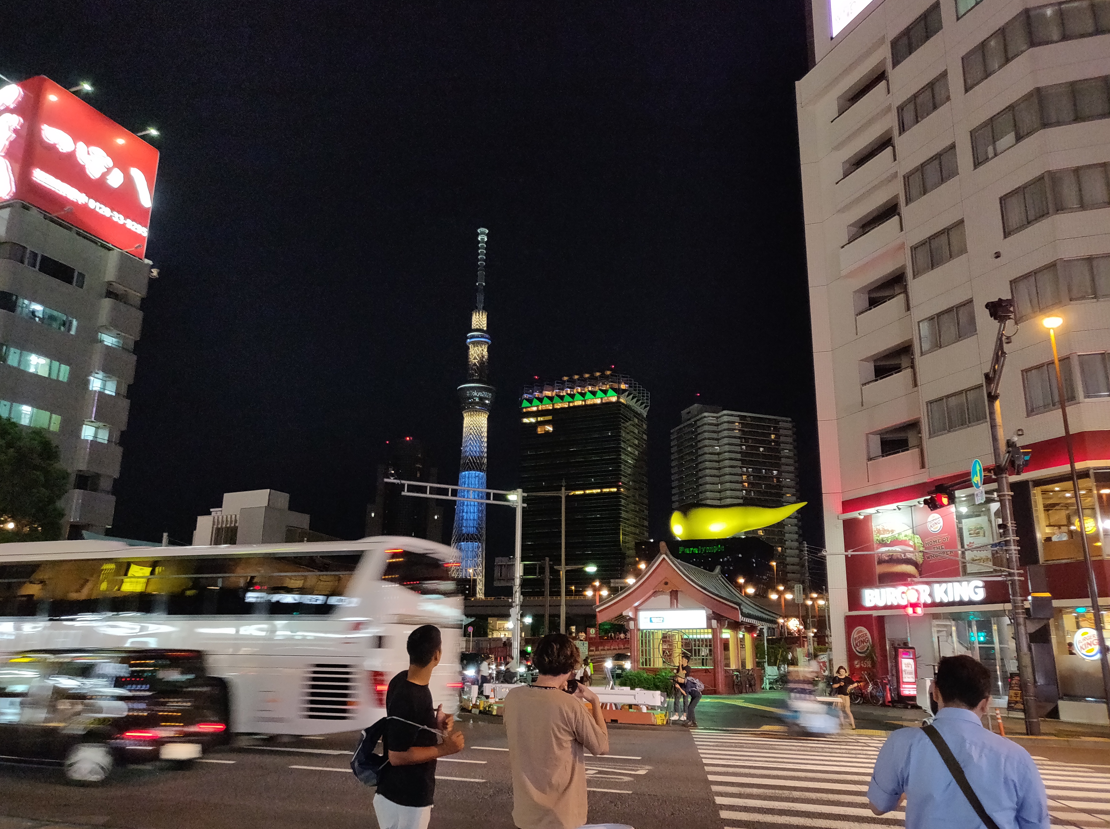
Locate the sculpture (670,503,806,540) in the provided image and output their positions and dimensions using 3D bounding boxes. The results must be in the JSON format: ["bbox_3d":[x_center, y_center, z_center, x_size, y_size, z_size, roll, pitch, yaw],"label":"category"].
[{"bbox_3d":[59.454,35.187,261.572,44.000,11.500,10.000,-3,-16,13],"label":"sculpture"}]

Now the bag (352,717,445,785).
[{"bbox_3d":[-0.815,1.725,4.137,0.400,0.350,0.280,9,-17,-26],"label":"bag"}]

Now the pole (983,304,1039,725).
[{"bbox_3d":[11.081,2.132,19.524,0.550,10.500,0.550,-8,-18,29],"label":"pole"}]

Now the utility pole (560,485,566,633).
[{"bbox_3d":[0.424,8.485,41.230,0.240,9.900,0.240,1,-16,0],"label":"utility pole"}]

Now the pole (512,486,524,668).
[{"bbox_3d":[-1.813,8.449,40.680,0.400,9.400,0.400,1,-16,0],"label":"pole"}]

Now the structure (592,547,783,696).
[{"bbox_3d":[5.750,8.620,33.336,6.000,5.400,6.800,-7,-17,26],"label":"structure"}]

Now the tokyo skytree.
[{"bbox_3d":[-116.810,4.185,1201.161,64.000,634.000,62.000,3,-16,-6],"label":"tokyo skytree"}]

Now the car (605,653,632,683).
[{"bbox_3d":[3.718,14.612,46.648,1.720,1.500,4.500,0,-16,4],"label":"car"}]

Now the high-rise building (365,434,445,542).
[{"bbox_3d":[-64.713,52.782,342.179,31.500,82.000,28.000,5,-16,-13],"label":"high-rise building"}]

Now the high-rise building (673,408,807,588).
[{"bbox_3d":[69.647,43.727,310.431,36.000,88.000,32.500,7,-16,-19],"label":"high-rise building"}]

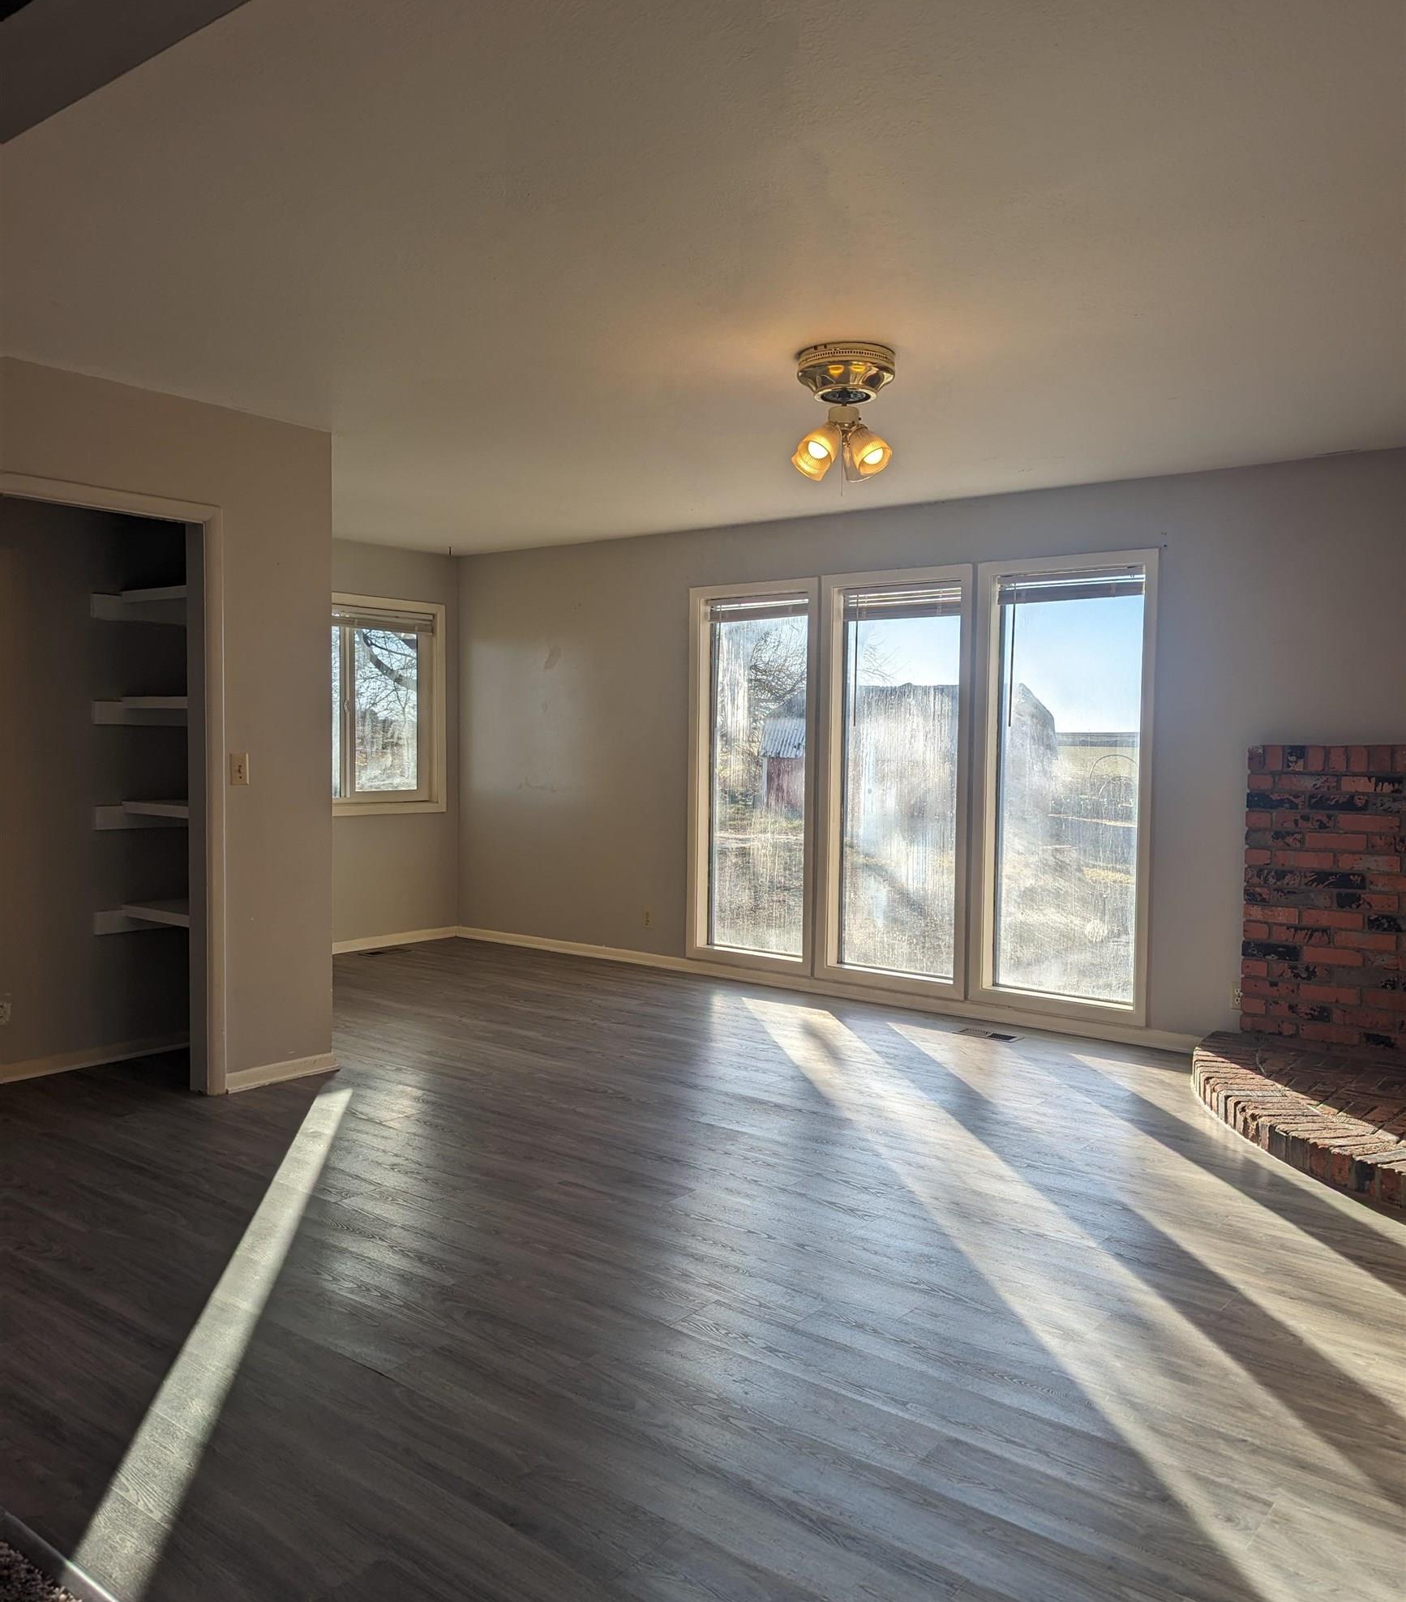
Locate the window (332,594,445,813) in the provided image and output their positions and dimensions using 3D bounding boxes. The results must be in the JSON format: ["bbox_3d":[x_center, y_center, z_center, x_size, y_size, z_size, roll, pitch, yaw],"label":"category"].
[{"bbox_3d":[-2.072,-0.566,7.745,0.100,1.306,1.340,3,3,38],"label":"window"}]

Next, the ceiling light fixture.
[{"bbox_3d":[0.426,-1.137,3.862,0.295,0.360,0.295,1,3,6],"label":"ceiling light fixture"}]

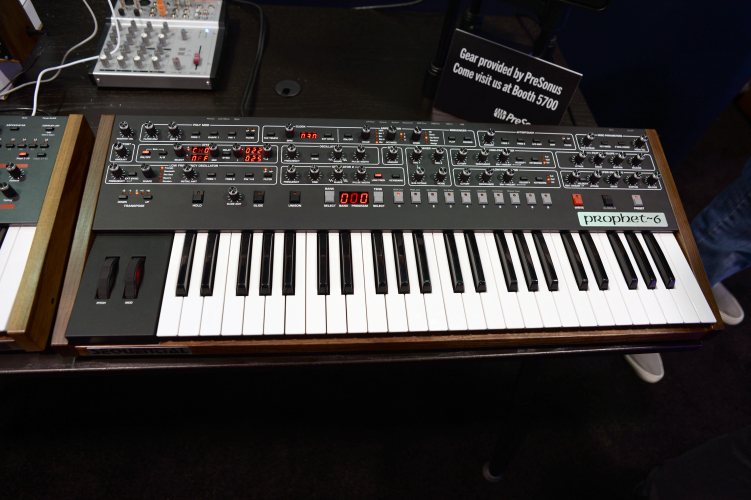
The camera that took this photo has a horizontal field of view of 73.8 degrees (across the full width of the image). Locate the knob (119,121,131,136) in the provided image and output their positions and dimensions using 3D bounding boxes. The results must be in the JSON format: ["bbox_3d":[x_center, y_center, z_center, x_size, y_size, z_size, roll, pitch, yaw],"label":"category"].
[{"bbox_3d":[-0.328,-0.159,0.654,0.013,0.016,0.013,0,65,-7],"label":"knob"}]

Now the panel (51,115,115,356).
[{"bbox_3d":[-0.350,-0.030,0.617,0.018,0.085,0.313,-1,56,-7],"label":"panel"}]

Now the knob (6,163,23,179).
[{"bbox_3d":[-0.456,-0.101,0.630,0.013,0.016,0.013,-2,61,-8],"label":"knob"}]

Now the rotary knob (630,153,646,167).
[{"bbox_3d":[0.382,-0.131,0.724,0.012,0.015,0.012,0,65,-7],"label":"rotary knob"}]

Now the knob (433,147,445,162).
[{"bbox_3d":[0.089,-0.133,0.691,0.012,0.015,0.012,0,65,-7],"label":"knob"}]

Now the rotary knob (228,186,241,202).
[{"bbox_3d":[-0.178,-0.071,0.632,0.012,0.015,0.012,0,65,-7],"label":"rotary knob"}]

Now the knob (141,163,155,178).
[{"bbox_3d":[-0.289,-0.101,0.632,0.013,0.015,0.013,0,64,-7],"label":"knob"}]

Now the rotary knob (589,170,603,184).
[{"bbox_3d":[0.310,-0.103,0.706,0.013,0.016,0.013,0,65,-7],"label":"rotary knob"}]

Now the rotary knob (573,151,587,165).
[{"bbox_3d":[0.295,-0.134,0.719,0.013,0.015,0.013,0,64,-7],"label":"rotary knob"}]

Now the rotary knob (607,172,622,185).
[{"bbox_3d":[0.339,-0.103,0.709,0.013,0.016,0.013,0,65,-7],"label":"rotary knob"}]

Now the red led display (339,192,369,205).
[{"bbox_3d":[-0.028,-0.069,0.658,0.039,0.004,0.019,0,65,-7],"label":"red led display"}]

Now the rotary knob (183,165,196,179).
[{"bbox_3d":[-0.238,-0.100,0.638,0.013,0.015,0.013,0,64,-7],"label":"rotary knob"}]

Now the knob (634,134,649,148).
[{"bbox_3d":[0.395,-0.161,0.740,0.012,0.015,0.012,0,65,-7],"label":"knob"}]

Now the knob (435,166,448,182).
[{"bbox_3d":[0.090,-0.103,0.677,0.012,0.015,0.012,0,65,-7],"label":"knob"}]

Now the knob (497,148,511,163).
[{"bbox_3d":[0.182,-0.134,0.705,0.013,0.015,0.013,0,64,-7],"label":"knob"}]

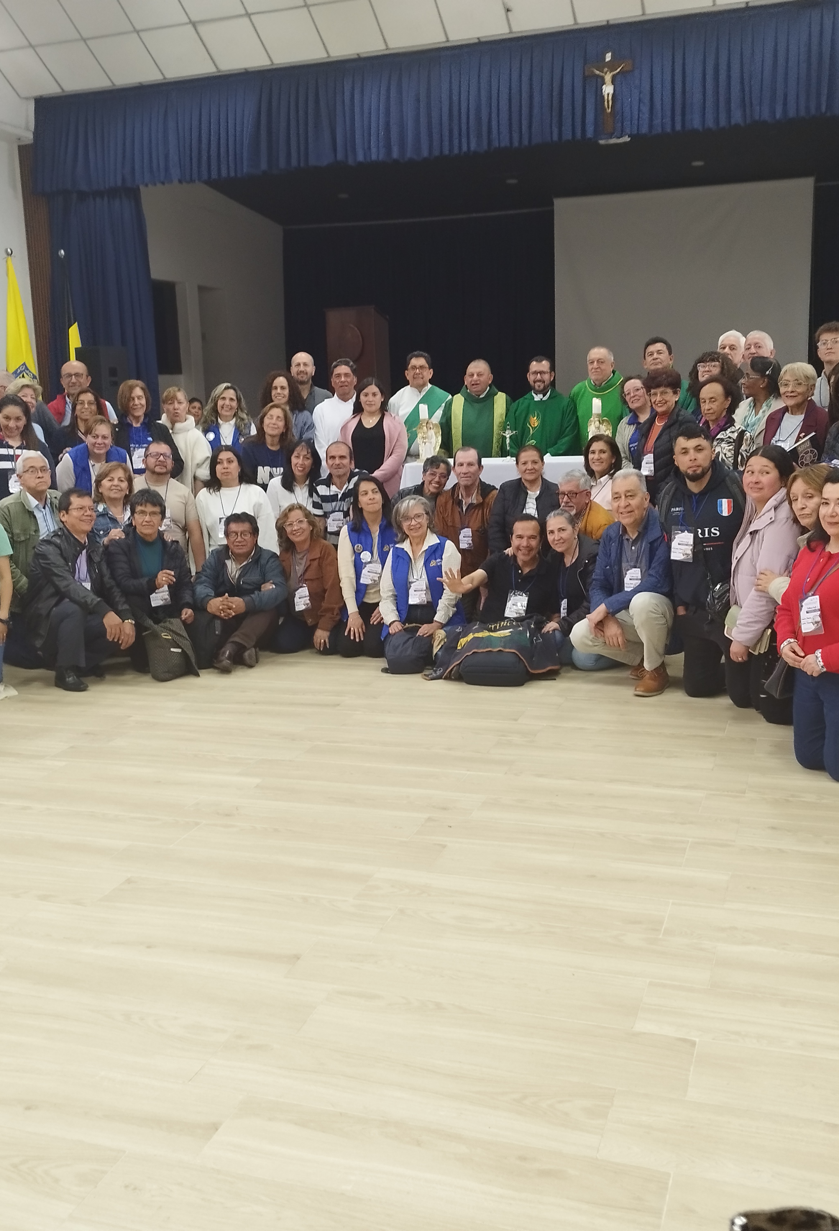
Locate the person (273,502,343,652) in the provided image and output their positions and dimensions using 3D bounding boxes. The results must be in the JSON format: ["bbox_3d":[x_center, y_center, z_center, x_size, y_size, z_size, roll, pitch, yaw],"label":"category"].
[{"bbox_3d":[-0.619,-0.238,6.429,0.440,0.810,0.580,-1,12,7],"label":"person"}]

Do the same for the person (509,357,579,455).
[{"bbox_3d":[0.852,-0.960,7.883,0.560,1.630,0.400,2,12,18],"label":"person"}]

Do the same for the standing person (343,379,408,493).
[{"bbox_3d":[-0.285,-0.837,7.701,0.460,1.540,0.300,-1,11,6],"label":"standing person"}]

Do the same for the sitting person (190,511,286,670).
[{"bbox_3d":[-0.987,-0.165,6.175,0.570,0.800,0.660,-4,12,-8],"label":"sitting person"}]

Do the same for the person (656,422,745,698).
[{"bbox_3d":[1.300,-0.289,5.409,0.500,1.250,0.620,0,11,11],"label":"person"}]

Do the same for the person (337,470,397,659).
[{"bbox_3d":[-0.277,-0.314,6.528,0.430,0.980,0.600,-1,11,3],"label":"person"}]

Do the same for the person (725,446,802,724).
[{"bbox_3d":[1.595,-0.179,5.037,0.470,1.120,0.580,10,17,43],"label":"person"}]

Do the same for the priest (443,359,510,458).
[{"bbox_3d":[0.415,-0.941,7.882,0.540,1.620,0.400,0,12,9],"label":"priest"}]

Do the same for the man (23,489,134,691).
[{"bbox_3d":[-1.766,-0.167,5.943,0.540,1.000,0.680,-10,14,-34],"label":"man"}]

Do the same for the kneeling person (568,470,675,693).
[{"bbox_3d":[1.004,-0.185,5.500,0.530,1.030,0.680,4,12,26],"label":"kneeling person"}]

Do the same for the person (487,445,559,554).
[{"bbox_3d":[0.620,-0.437,6.668,0.500,1.100,0.620,-1,11,7],"label":"person"}]

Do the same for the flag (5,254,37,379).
[{"bbox_3d":[-3.792,-2.649,10.847,0.250,1.500,0.400,2,12,19],"label":"flag"}]

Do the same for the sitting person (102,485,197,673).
[{"bbox_3d":[-1.466,-0.213,6.206,0.520,0.970,0.660,-4,11,-12],"label":"sitting person"}]

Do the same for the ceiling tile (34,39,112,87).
[{"bbox_3d":[-3.568,-5.684,11.773,0.610,0.020,0.600,2,-21,18],"label":"ceiling tile"}]

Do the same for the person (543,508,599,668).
[{"bbox_3d":[0.814,-0.182,5.971,0.470,0.790,0.600,3,13,23],"label":"person"}]

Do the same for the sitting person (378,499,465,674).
[{"bbox_3d":[0.006,-0.192,6.064,0.480,0.890,0.660,-2,11,0],"label":"sitting person"}]

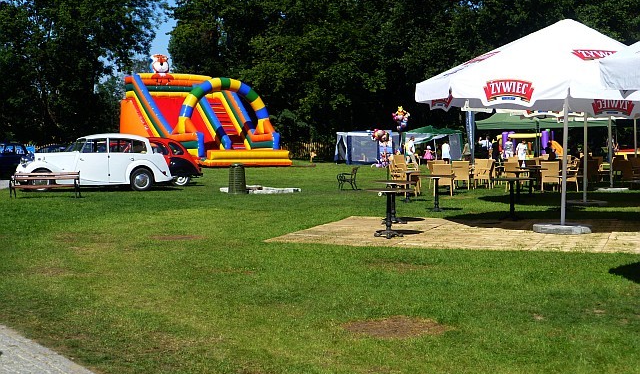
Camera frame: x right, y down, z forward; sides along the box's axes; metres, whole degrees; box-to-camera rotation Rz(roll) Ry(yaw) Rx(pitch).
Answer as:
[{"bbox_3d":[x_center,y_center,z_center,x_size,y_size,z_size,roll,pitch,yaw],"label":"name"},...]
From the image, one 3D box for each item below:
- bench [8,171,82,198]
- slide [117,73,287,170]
[{"bbox_3d":[-7.678,-0.084,30.026,1.850,0.750,0.650,0,3,-2],"label":"bench"},{"bbox_3d":[-7.354,-4.395,69.173,6.500,5.900,9.400,-2,3,-39],"label":"slide"}]

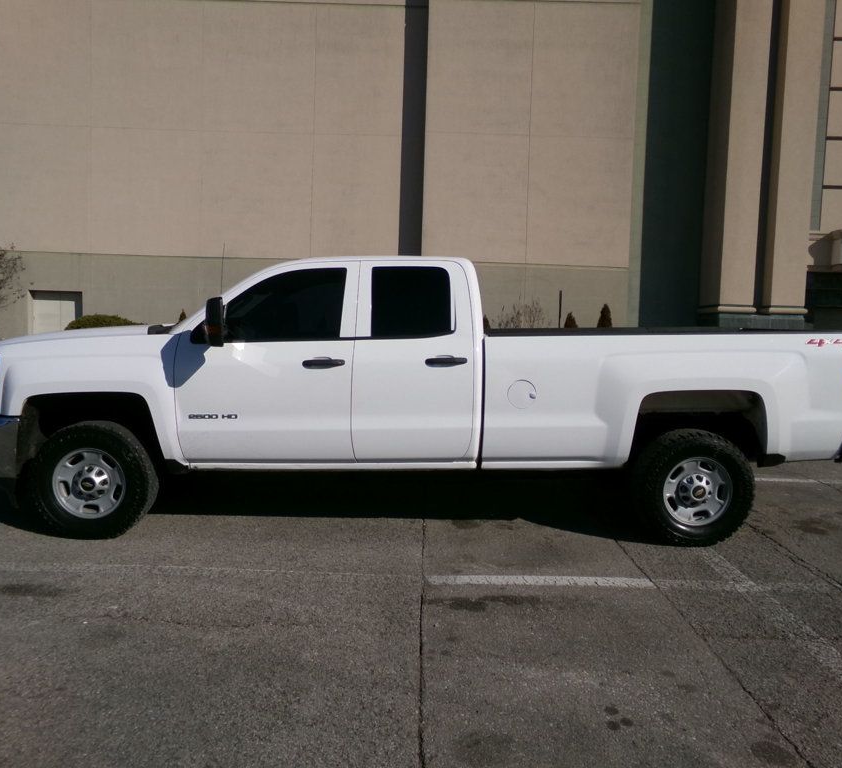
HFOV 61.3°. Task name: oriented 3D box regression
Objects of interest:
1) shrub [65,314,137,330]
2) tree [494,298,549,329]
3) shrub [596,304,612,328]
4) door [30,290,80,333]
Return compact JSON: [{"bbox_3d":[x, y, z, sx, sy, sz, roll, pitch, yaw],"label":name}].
[{"bbox_3d":[-11.250,-1.866,25.000,2.600,1.200,2.000,2,5,0],"label":"shrub"},{"bbox_3d":[3.510,-1.904,24.800,1.800,2.100,1.600,2,5,0],"label":"tree"},{"bbox_3d":[6.341,-1.750,24.600,0.650,1.950,0.650,2,5,0],"label":"shrub"},{"bbox_3d":[-13.964,-2.529,27.200,1.930,2.100,0.120,2,5,0],"label":"door"}]

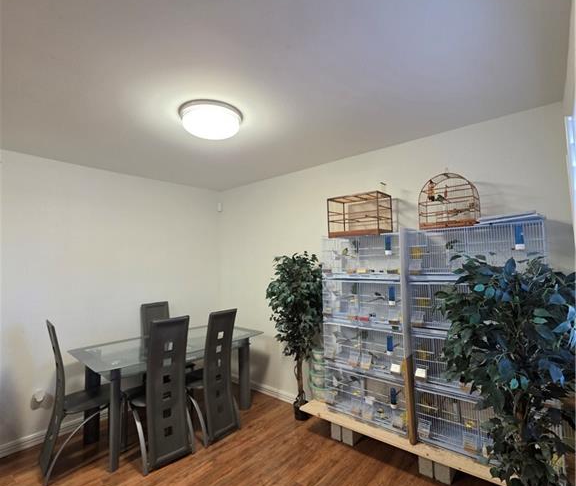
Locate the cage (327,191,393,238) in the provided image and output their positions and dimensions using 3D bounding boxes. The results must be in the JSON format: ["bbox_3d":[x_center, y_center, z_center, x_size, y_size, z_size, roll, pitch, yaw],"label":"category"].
[{"bbox_3d":[0.589,-0.206,2.361,0.431,0.327,0.262,-4,-5,40],"label":"cage"}]

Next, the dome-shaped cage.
[{"bbox_3d":[1.069,-0.269,1.922,0.325,0.360,0.180,-4,-5,43],"label":"dome-shaped cage"}]

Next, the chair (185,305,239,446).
[{"bbox_3d":[-0.729,1.132,2.625,0.490,1.045,0.380,-4,-5,40],"label":"chair"}]

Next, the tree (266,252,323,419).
[{"bbox_3d":[0.047,0.864,2.713,0.520,1.565,0.480,-1,-4,0],"label":"tree"}]

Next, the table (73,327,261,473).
[{"bbox_3d":[-1.031,1.289,2.672,0.790,0.747,1.470,-4,-5,41],"label":"table"}]

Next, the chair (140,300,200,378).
[{"bbox_3d":[-1.222,1.157,2.906,0.490,1.045,0.380,-4,-5,40],"label":"chair"}]

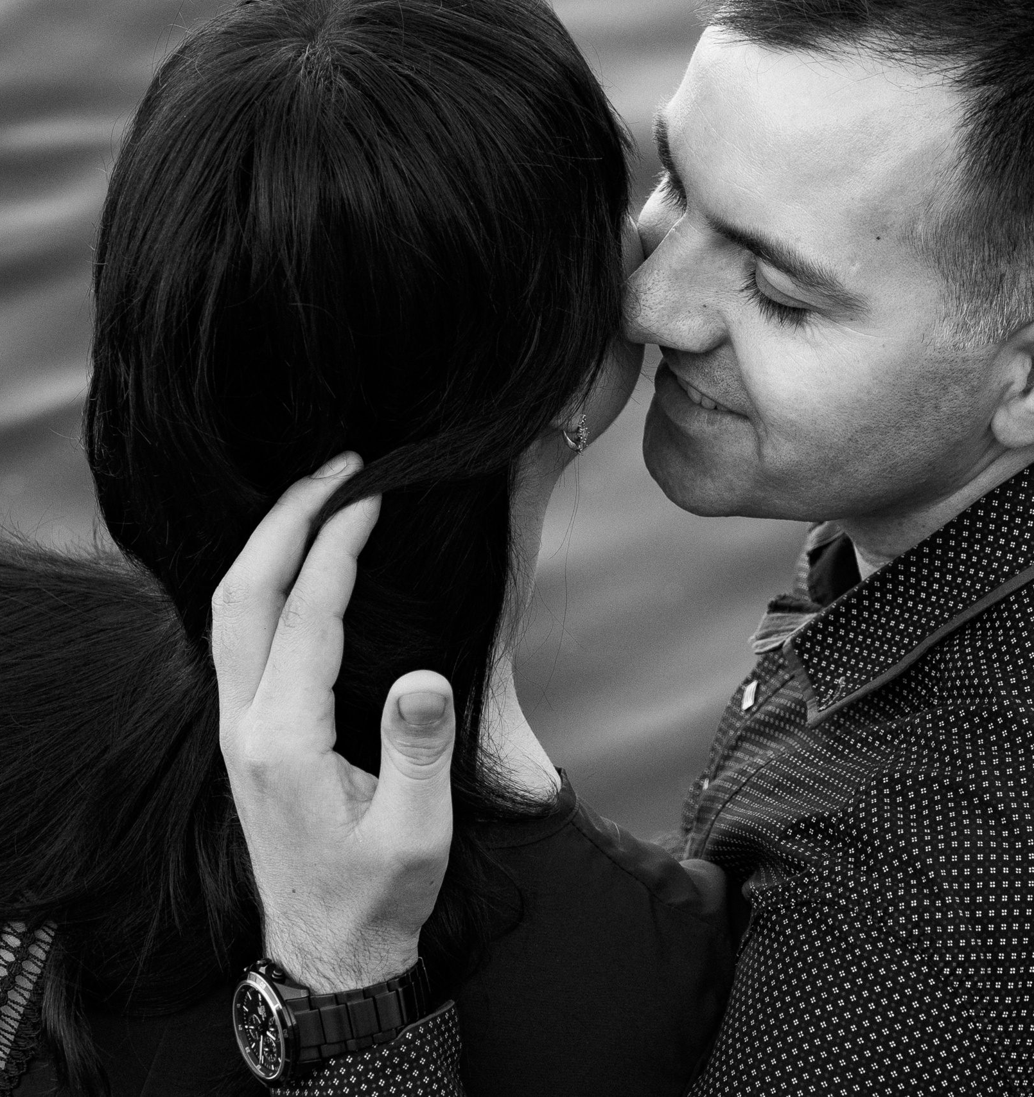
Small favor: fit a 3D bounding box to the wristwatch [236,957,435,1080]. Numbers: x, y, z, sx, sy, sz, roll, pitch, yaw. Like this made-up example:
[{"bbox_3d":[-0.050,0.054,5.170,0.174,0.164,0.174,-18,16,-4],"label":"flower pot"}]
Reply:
[{"bbox_3d":[-0.065,0.164,1.330,0.058,0.045,0.065,-14,15,-24],"label":"wristwatch"}]

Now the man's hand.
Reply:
[{"bbox_3d":[-0.064,0.061,1.340,0.077,0.187,0.100,-3,9,-19],"label":"man's hand"}]

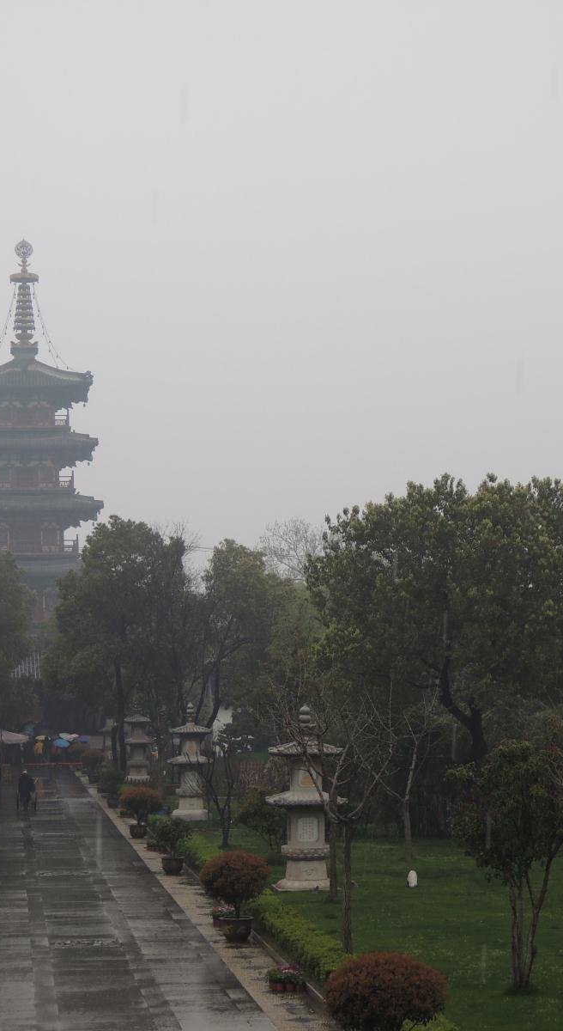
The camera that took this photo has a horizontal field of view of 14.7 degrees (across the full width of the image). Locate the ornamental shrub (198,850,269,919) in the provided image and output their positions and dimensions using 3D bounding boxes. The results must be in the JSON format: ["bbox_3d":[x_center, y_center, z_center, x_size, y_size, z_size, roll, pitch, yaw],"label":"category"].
[{"bbox_3d":[-0.959,7.206,42.699,1.380,1.299,1.380,0,-5,-7],"label":"ornamental shrub"}]

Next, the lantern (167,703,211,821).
[{"bbox_3d":[-3.641,9.540,84.824,1.600,4.507,1.600,0,-5,-7],"label":"lantern"}]

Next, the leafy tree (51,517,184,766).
[{"bbox_3d":[-9.766,7.819,130.244,7.800,15.497,7.400,0,-5,-7],"label":"leafy tree"}]

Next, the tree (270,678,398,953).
[{"bbox_3d":[0.956,5.319,38.501,2.150,4.700,2.000,0,-5,1],"label":"tree"}]

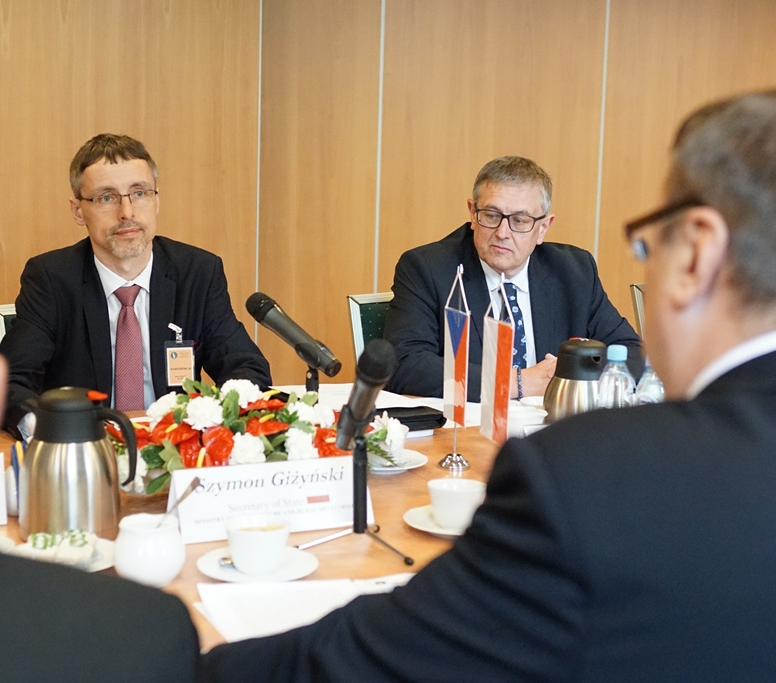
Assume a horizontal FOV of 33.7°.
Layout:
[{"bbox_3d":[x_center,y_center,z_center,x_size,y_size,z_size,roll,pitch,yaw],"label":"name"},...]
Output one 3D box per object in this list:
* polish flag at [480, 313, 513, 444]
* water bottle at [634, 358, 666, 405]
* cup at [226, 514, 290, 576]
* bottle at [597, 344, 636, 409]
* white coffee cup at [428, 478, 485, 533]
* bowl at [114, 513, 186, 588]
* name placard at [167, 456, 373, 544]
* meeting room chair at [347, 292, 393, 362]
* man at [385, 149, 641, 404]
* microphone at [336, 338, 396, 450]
[{"bbox_3d":[0.170,0.063,2.000,0.012,0.188,0.120,-1,8,-17],"label":"polish flag"},{"bbox_3d":[0.434,0.123,2.104,0.066,0.216,0.066,2,8,0],"label":"water bottle"},{"bbox_3d":[-0.158,0.251,1.566,0.082,0.062,0.084,2,8,0],"label":"cup"},{"bbox_3d":[0.377,0.116,2.135,0.066,0.218,0.066,2,8,0],"label":"bottle"},{"bbox_3d":[0.098,0.230,1.782,0.082,0.062,0.084,2,8,0],"label":"white coffee cup"},{"bbox_3d":[-0.285,0.249,1.535,0.087,0.077,0.087,2,8,0],"label":"bowl"},{"bbox_3d":[-0.164,0.213,1.790,0.280,0.088,0.100,-2,9,-26],"label":"name placard"},{"bbox_3d":[0.216,0.391,2.901,0.470,0.939,0.570,-2,8,-24],"label":"meeting room chair"},{"bbox_3d":[0.306,0.252,2.705,0.580,1.272,0.820,-1,8,-17],"label":"man"},{"bbox_3d":[-0.031,0.070,1.690,0.048,0.166,0.048,18,27,-2],"label":"microphone"}]

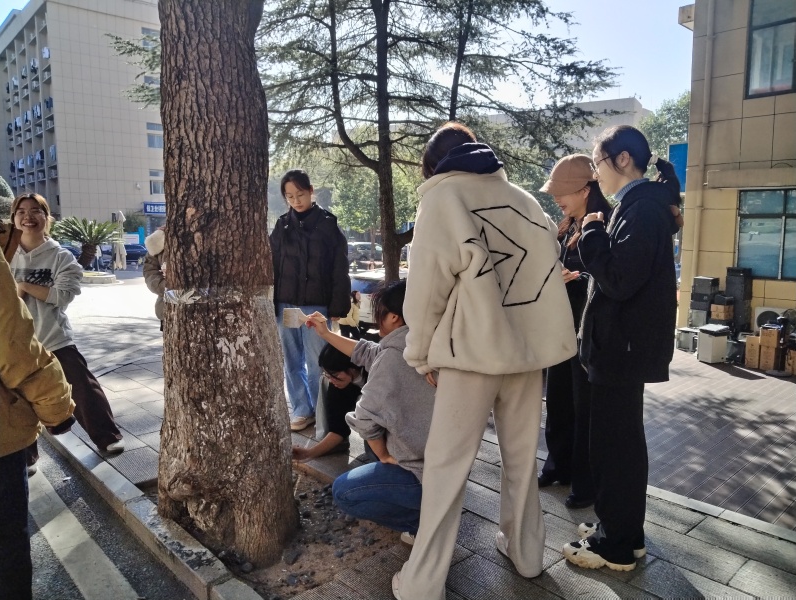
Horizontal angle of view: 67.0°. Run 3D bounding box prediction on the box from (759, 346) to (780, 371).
[{"bbox_3d":[5.014,0.795,8.100,0.240,0.320,0.270,5,8,37],"label":"box"}]

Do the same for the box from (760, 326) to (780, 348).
[{"bbox_3d":[4.984,0.509,8.050,0.250,0.260,0.270,5,8,37],"label":"box"}]

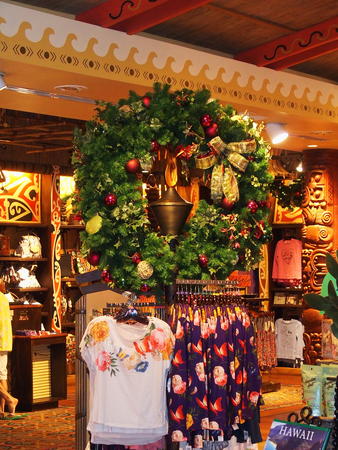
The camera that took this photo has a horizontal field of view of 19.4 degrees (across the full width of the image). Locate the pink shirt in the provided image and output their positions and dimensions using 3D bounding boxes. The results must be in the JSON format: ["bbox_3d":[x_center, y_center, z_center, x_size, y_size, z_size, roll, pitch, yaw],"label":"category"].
[{"bbox_3d":[1.702,0.510,14.200,0.430,0.630,0.120,0,-2,0],"label":"pink shirt"}]

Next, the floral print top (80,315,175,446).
[{"bbox_3d":[-0.231,0.860,5.500,0.500,0.690,0.150,0,-2,7],"label":"floral print top"}]

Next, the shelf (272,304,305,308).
[{"bbox_3d":[1.729,1.179,14.300,0.470,0.040,0.330,0,-2,0],"label":"shelf"}]

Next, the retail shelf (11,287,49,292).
[{"bbox_3d":[-2.018,0.933,14.300,0.570,0.045,0.350,0,-2,0],"label":"retail shelf"}]

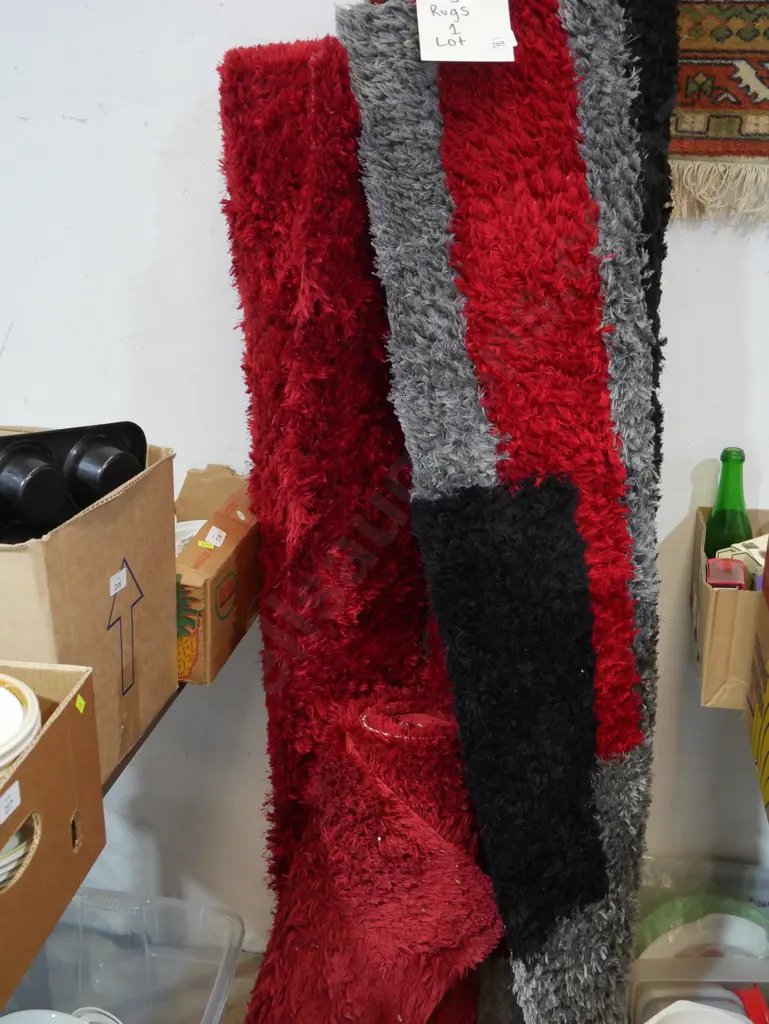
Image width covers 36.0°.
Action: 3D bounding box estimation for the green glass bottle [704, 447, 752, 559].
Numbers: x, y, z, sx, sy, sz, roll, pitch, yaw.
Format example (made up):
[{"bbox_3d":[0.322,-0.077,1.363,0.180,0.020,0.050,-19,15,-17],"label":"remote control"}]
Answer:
[{"bbox_3d":[0.442,0.030,1.523,0.065,0.222,0.065,0,12,0],"label":"green glass bottle"}]

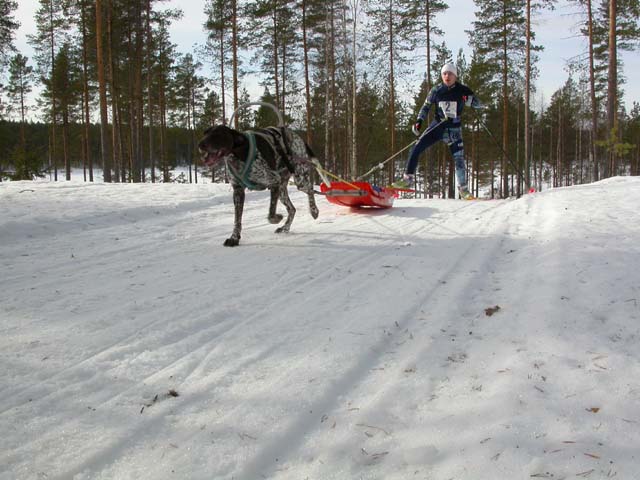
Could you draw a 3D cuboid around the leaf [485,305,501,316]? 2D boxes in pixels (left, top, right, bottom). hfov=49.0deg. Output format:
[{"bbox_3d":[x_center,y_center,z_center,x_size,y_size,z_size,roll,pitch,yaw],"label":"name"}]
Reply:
[{"bbox_3d":[0.520,0.213,2.120,0.045,0.022,0.055,4,8,30],"label":"leaf"}]

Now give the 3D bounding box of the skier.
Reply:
[{"bbox_3d":[1.355,-1.251,8.100,0.920,1.560,0.650,2,7,14],"label":"skier"}]

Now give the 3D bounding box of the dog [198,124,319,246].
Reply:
[{"bbox_3d":[-0.308,-0.314,3.900,0.290,0.610,0.950,3,8,26],"label":"dog"}]

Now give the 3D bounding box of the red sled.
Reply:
[{"bbox_3d":[0.340,-0.381,5.750,0.420,0.220,1.000,2,7,20],"label":"red sled"}]

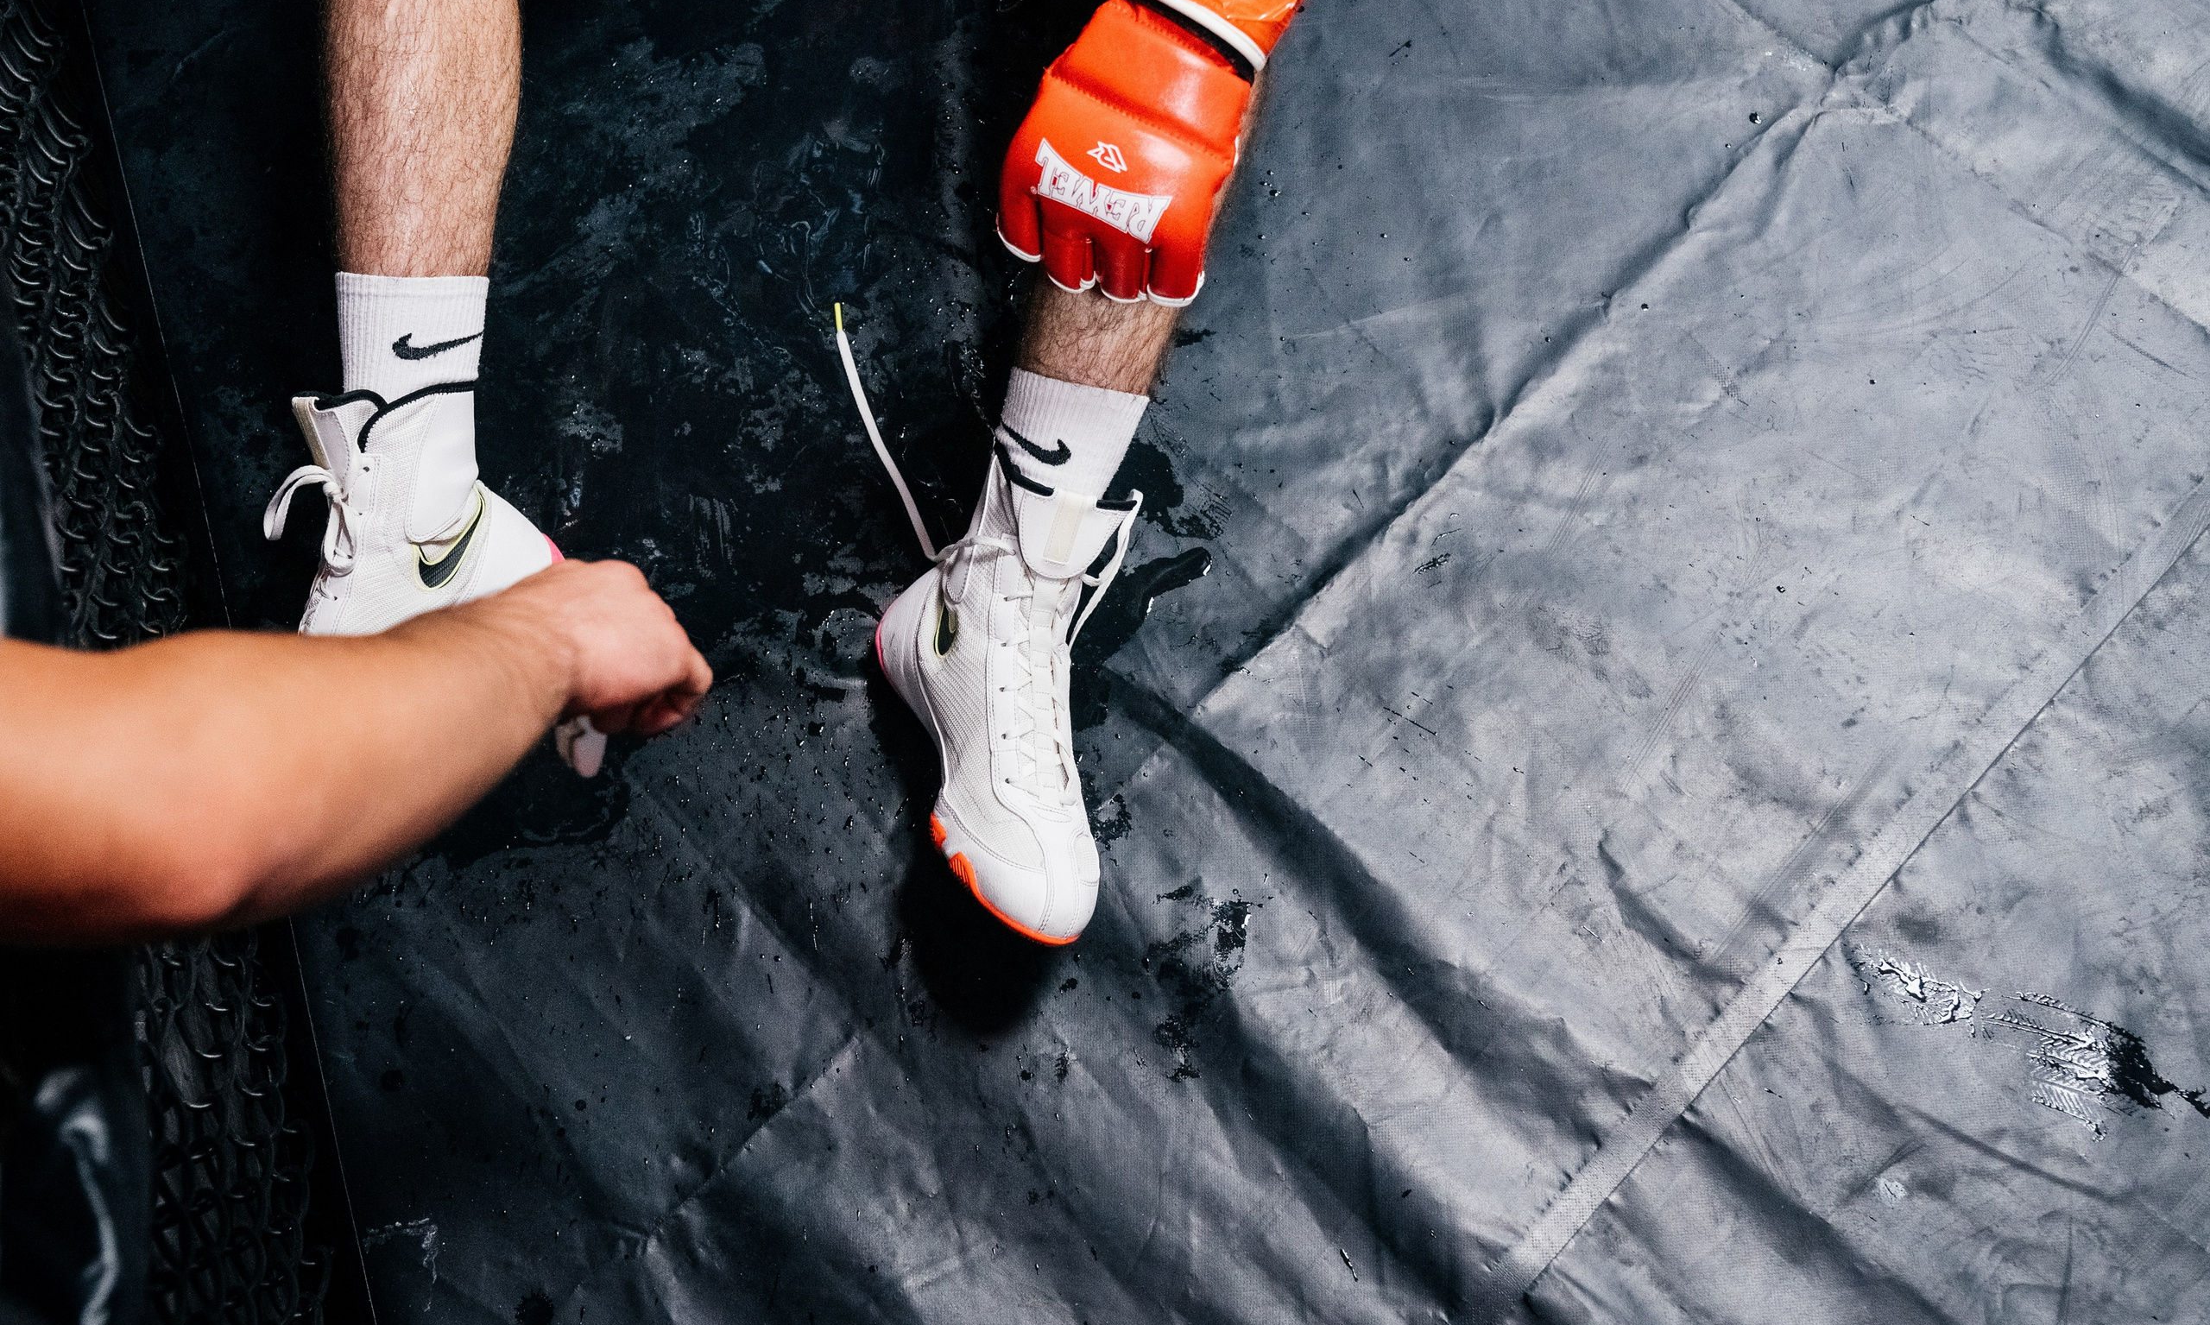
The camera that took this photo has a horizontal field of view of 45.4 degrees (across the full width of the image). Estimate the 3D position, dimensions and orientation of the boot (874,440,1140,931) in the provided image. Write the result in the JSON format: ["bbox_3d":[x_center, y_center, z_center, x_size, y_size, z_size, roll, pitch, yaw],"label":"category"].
[{"bbox_3d":[-0.050,0.016,1.570,0.195,0.104,0.290,-61,38,23],"label":"boot"}]

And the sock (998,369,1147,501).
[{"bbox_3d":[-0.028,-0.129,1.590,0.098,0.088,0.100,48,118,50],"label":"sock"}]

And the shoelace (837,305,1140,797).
[{"bbox_3d":[-0.078,-0.099,1.636,0.164,0.080,0.425,-61,38,23],"label":"shoelace"}]

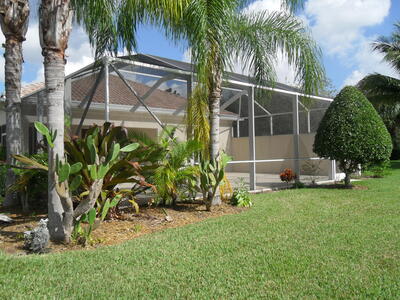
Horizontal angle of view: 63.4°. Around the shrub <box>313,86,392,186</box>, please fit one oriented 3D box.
[{"bbox_3d":[5.570,-0.490,11.850,2.650,3.620,2.620,0,1,0],"label":"shrub"}]

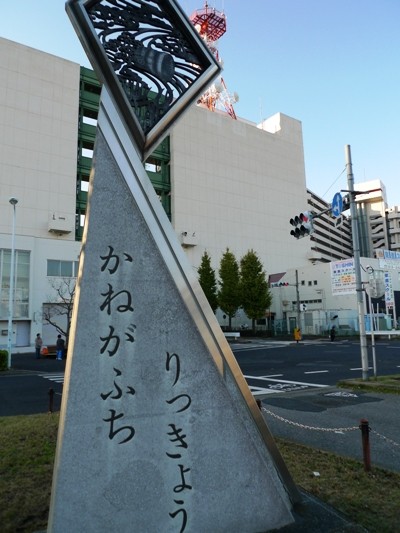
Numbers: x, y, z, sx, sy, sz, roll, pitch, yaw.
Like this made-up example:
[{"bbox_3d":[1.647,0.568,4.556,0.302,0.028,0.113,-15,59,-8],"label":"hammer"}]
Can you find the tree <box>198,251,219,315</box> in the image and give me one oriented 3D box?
[{"bbox_3d":[0.695,2.776,40.777,2.500,9.207,2.500,-2,-7,0],"label":"tree"}]

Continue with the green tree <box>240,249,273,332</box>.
[{"bbox_3d":[5.975,2.800,41.606,3.500,9.677,3.500,-2,-7,0],"label":"green tree"}]

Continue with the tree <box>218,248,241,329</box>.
[{"bbox_3d":[3.218,2.711,41.092,2.600,9.448,2.600,-2,-7,0],"label":"tree"}]

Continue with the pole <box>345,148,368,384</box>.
[{"bbox_3d":[5.525,-0.292,13.128,0.230,8.426,0.230,0,-7,-13],"label":"pole"}]

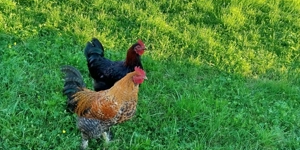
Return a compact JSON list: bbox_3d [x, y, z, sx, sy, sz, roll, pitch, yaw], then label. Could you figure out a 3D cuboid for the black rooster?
[{"bbox_3d":[-0.225,0.001,1.871,0.400,0.470,0.200,1,35,-7],"label":"black rooster"}]

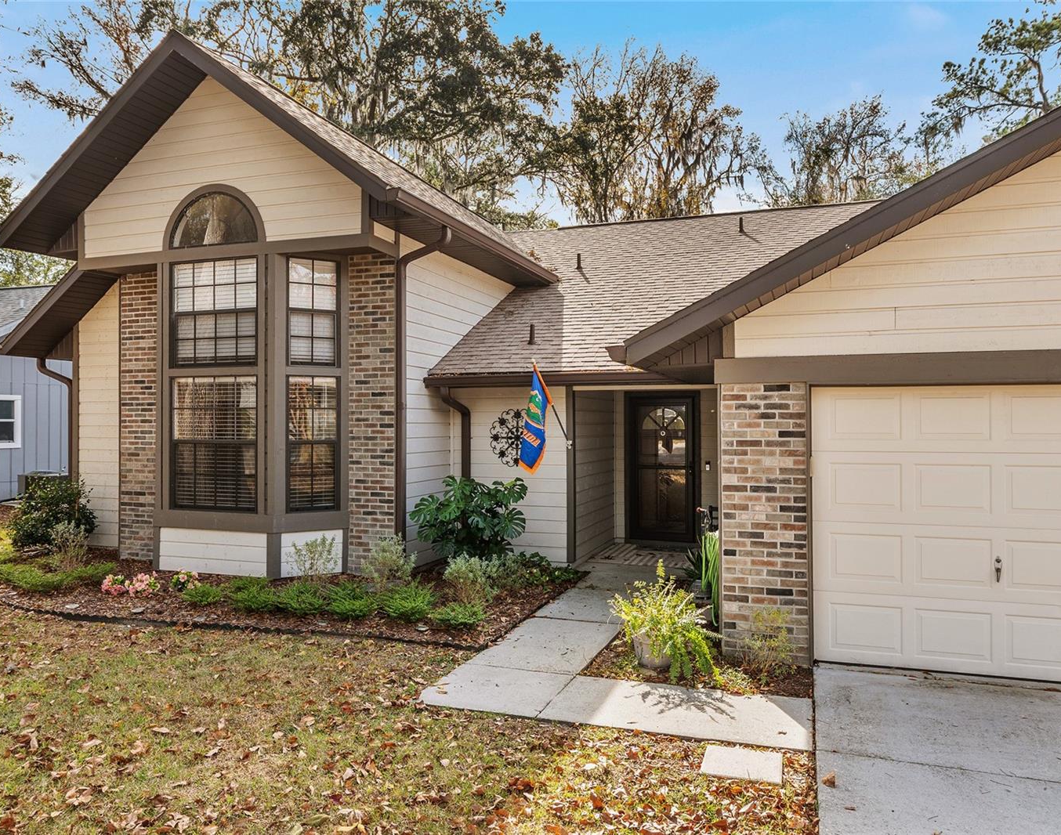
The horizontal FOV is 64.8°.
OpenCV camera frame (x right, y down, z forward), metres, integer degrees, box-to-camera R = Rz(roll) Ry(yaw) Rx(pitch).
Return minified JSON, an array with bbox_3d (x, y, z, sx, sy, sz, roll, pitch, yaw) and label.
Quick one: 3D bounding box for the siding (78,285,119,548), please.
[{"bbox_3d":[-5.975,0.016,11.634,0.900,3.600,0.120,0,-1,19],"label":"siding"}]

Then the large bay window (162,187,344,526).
[{"bbox_3d":[-3.307,-0.686,9.420,2.450,3.720,0.620,0,-1,19],"label":"large bay window"}]

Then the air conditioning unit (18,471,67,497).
[{"bbox_3d":[-10.219,1.475,17.524,0.760,0.620,0.760,0,-1,19],"label":"air conditioning unit"}]

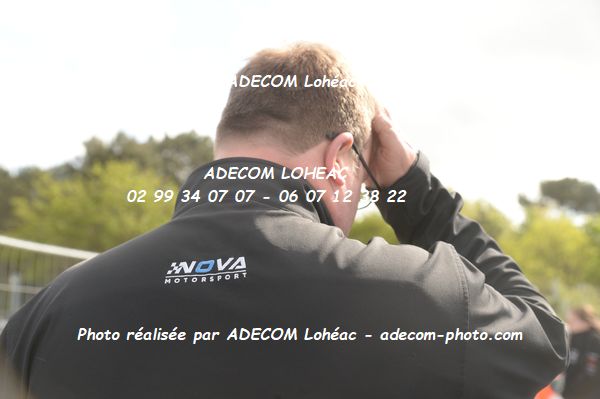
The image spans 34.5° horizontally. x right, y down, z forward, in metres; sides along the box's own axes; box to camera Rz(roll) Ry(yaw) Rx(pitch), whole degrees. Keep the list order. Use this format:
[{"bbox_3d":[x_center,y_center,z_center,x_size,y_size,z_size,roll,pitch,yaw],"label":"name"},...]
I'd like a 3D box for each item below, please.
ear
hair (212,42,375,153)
[{"bbox_3d":[0.044,-0.045,1.085,0.026,0.064,0.036,3,-17,19],"label":"ear"},{"bbox_3d":[0.003,-0.095,1.144,0.170,0.172,0.200,3,-29,37],"label":"hair"}]

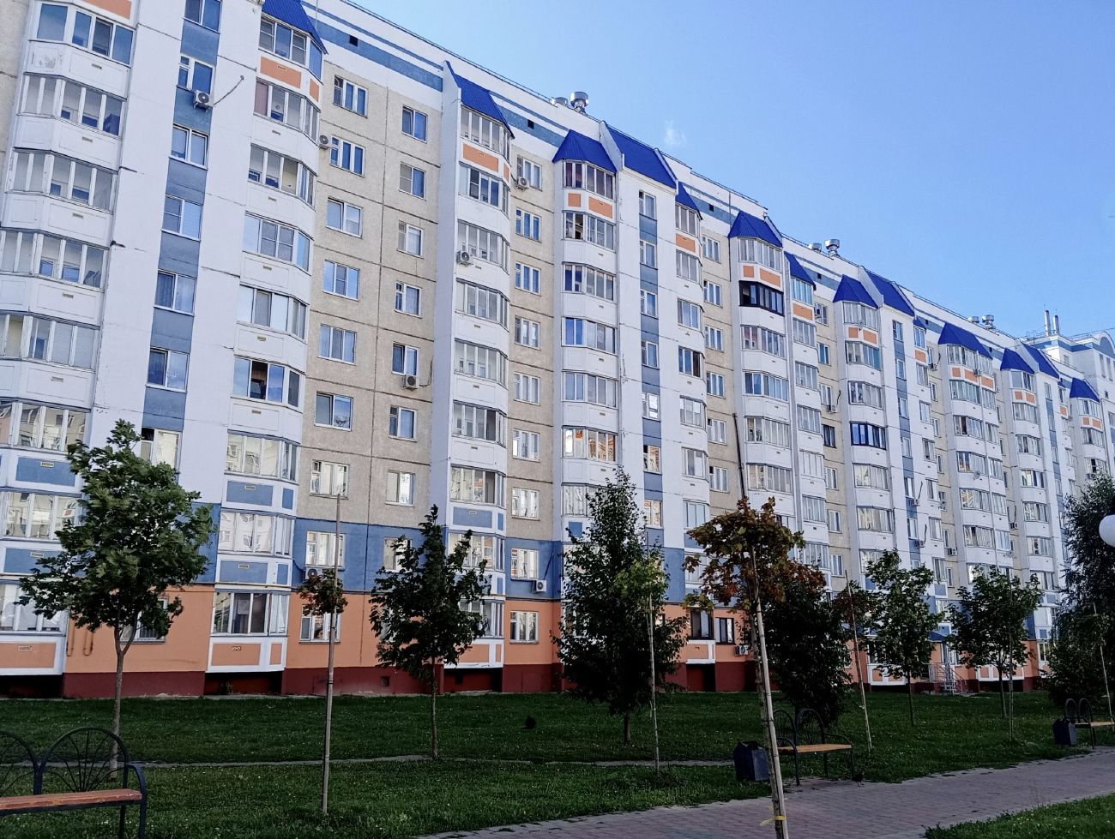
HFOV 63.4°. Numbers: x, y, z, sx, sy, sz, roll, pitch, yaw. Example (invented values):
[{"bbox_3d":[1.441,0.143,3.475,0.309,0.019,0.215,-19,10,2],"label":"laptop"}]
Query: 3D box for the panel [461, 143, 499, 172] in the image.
[{"bbox_3d":[-3.534,-12.073,41.839,2.060,0.730,0.080,12,-17,-39],"label":"panel"}]

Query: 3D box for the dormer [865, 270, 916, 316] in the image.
[{"bbox_3d":[23.991,-9.117,65.374,4.100,3.200,1.580,12,-17,-39],"label":"dormer"}]

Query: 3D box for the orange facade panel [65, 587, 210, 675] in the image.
[{"bbox_3d":[-13.289,6.651,28.852,4.350,2.750,0.150,12,-17,-39],"label":"orange facade panel"}]

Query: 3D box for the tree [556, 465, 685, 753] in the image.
[{"bbox_3d":[1.435,3.810,18.858,2.650,5.580,2.600,0,-13,0],"label":"tree"}]

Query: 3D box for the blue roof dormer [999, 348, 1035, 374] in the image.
[{"bbox_3d":[40.076,-5.201,78.750,3.650,2.400,1.450,12,-17,-39],"label":"blue roof dormer"}]

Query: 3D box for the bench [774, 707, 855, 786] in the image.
[{"bbox_3d":[3.670,4.737,13.076,1.420,0.980,0.500,12,-17,-39],"label":"bench"}]

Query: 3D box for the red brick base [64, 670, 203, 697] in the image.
[{"bbox_3d":[-13.332,8.390,28.514,4.260,0.810,0.300,12,-17,-39],"label":"red brick base"}]

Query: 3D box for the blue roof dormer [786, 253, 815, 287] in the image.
[{"bbox_3d":[15.760,-9.972,59.009,3.700,2.410,1.400,11,-17,-39],"label":"blue roof dormer"}]

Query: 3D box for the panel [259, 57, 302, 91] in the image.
[{"bbox_3d":[-11.072,-13.916,36.223,1.680,0.720,0.120,11,-17,-39],"label":"panel"}]

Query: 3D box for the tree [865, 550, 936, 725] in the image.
[{"bbox_3d":[9.510,5.998,24.996,1.850,4.701,1.850,-5,-14,20],"label":"tree"}]

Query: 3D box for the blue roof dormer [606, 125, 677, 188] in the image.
[{"bbox_3d":[4.681,-14.687,50.543,4.100,3.300,1.580,12,-17,-39],"label":"blue roof dormer"}]

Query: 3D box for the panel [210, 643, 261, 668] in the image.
[{"bbox_3d":[-11.076,8.132,31.146,1.690,0.730,0.120,11,-17,-39],"label":"panel"}]

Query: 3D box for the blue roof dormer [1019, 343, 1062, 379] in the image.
[{"bbox_3d":[43.162,-5.426,81.131,4.300,3.150,1.600,11,-17,-39],"label":"blue roof dormer"}]

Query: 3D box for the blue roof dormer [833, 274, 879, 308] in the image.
[{"bbox_3d":[20.806,-9.106,63.175,3.600,2.420,1.400,11,-17,-39],"label":"blue roof dormer"}]

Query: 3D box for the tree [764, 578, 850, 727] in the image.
[{"bbox_3d":[6.106,5.712,22.099,1.950,3.646,1.950,-3,-14,15],"label":"tree"}]

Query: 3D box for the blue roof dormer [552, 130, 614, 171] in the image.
[{"bbox_3d":[1.557,-14.373,47.769,3.450,2.500,1.500,12,-17,-39],"label":"blue roof dormer"}]

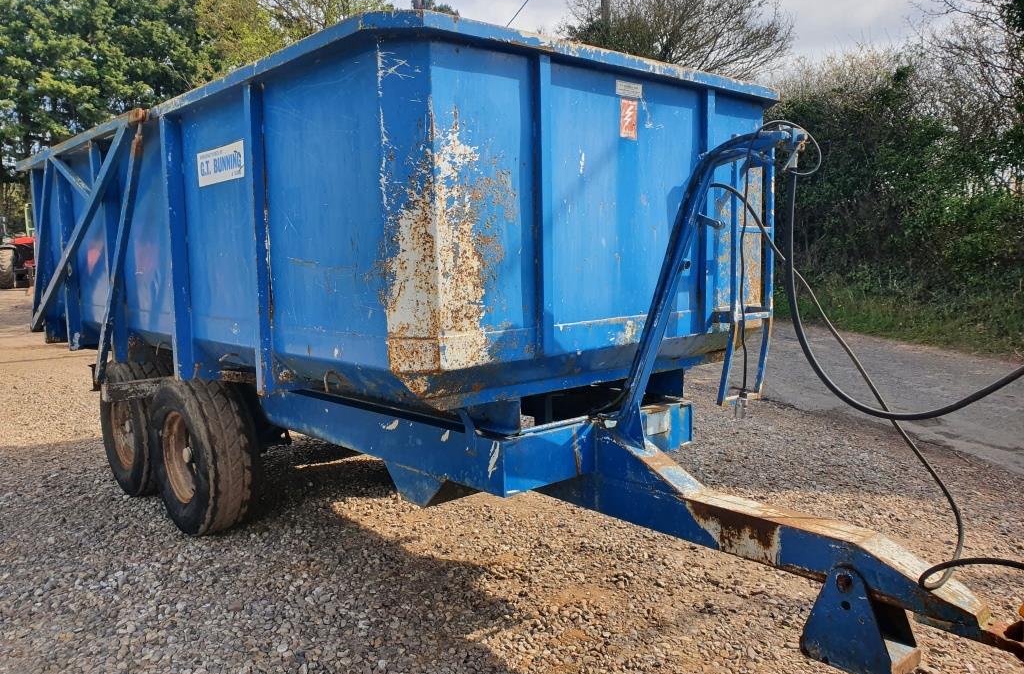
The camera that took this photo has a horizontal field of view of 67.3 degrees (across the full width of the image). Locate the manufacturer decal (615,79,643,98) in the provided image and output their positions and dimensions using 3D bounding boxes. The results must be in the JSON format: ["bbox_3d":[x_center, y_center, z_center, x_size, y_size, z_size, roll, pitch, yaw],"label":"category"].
[{"bbox_3d":[0.471,-0.989,3.071,0.164,0.053,0.004,-6,8,-42],"label":"manufacturer decal"}]

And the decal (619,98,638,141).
[{"bbox_3d":[0.474,-0.871,3.083,0.101,0.150,0.004,-6,8,-42],"label":"decal"}]

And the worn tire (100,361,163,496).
[{"bbox_3d":[-2.579,0.640,5.361,0.319,0.906,0.906,-6,8,-42],"label":"worn tire"}]

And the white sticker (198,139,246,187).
[{"bbox_3d":[-1.288,-0.757,3.394,0.005,0.153,0.502,-6,8,-42],"label":"white sticker"}]

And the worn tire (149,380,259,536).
[{"bbox_3d":[-1.857,0.706,4.575,0.319,0.906,0.906,-6,8,-42],"label":"worn tire"}]

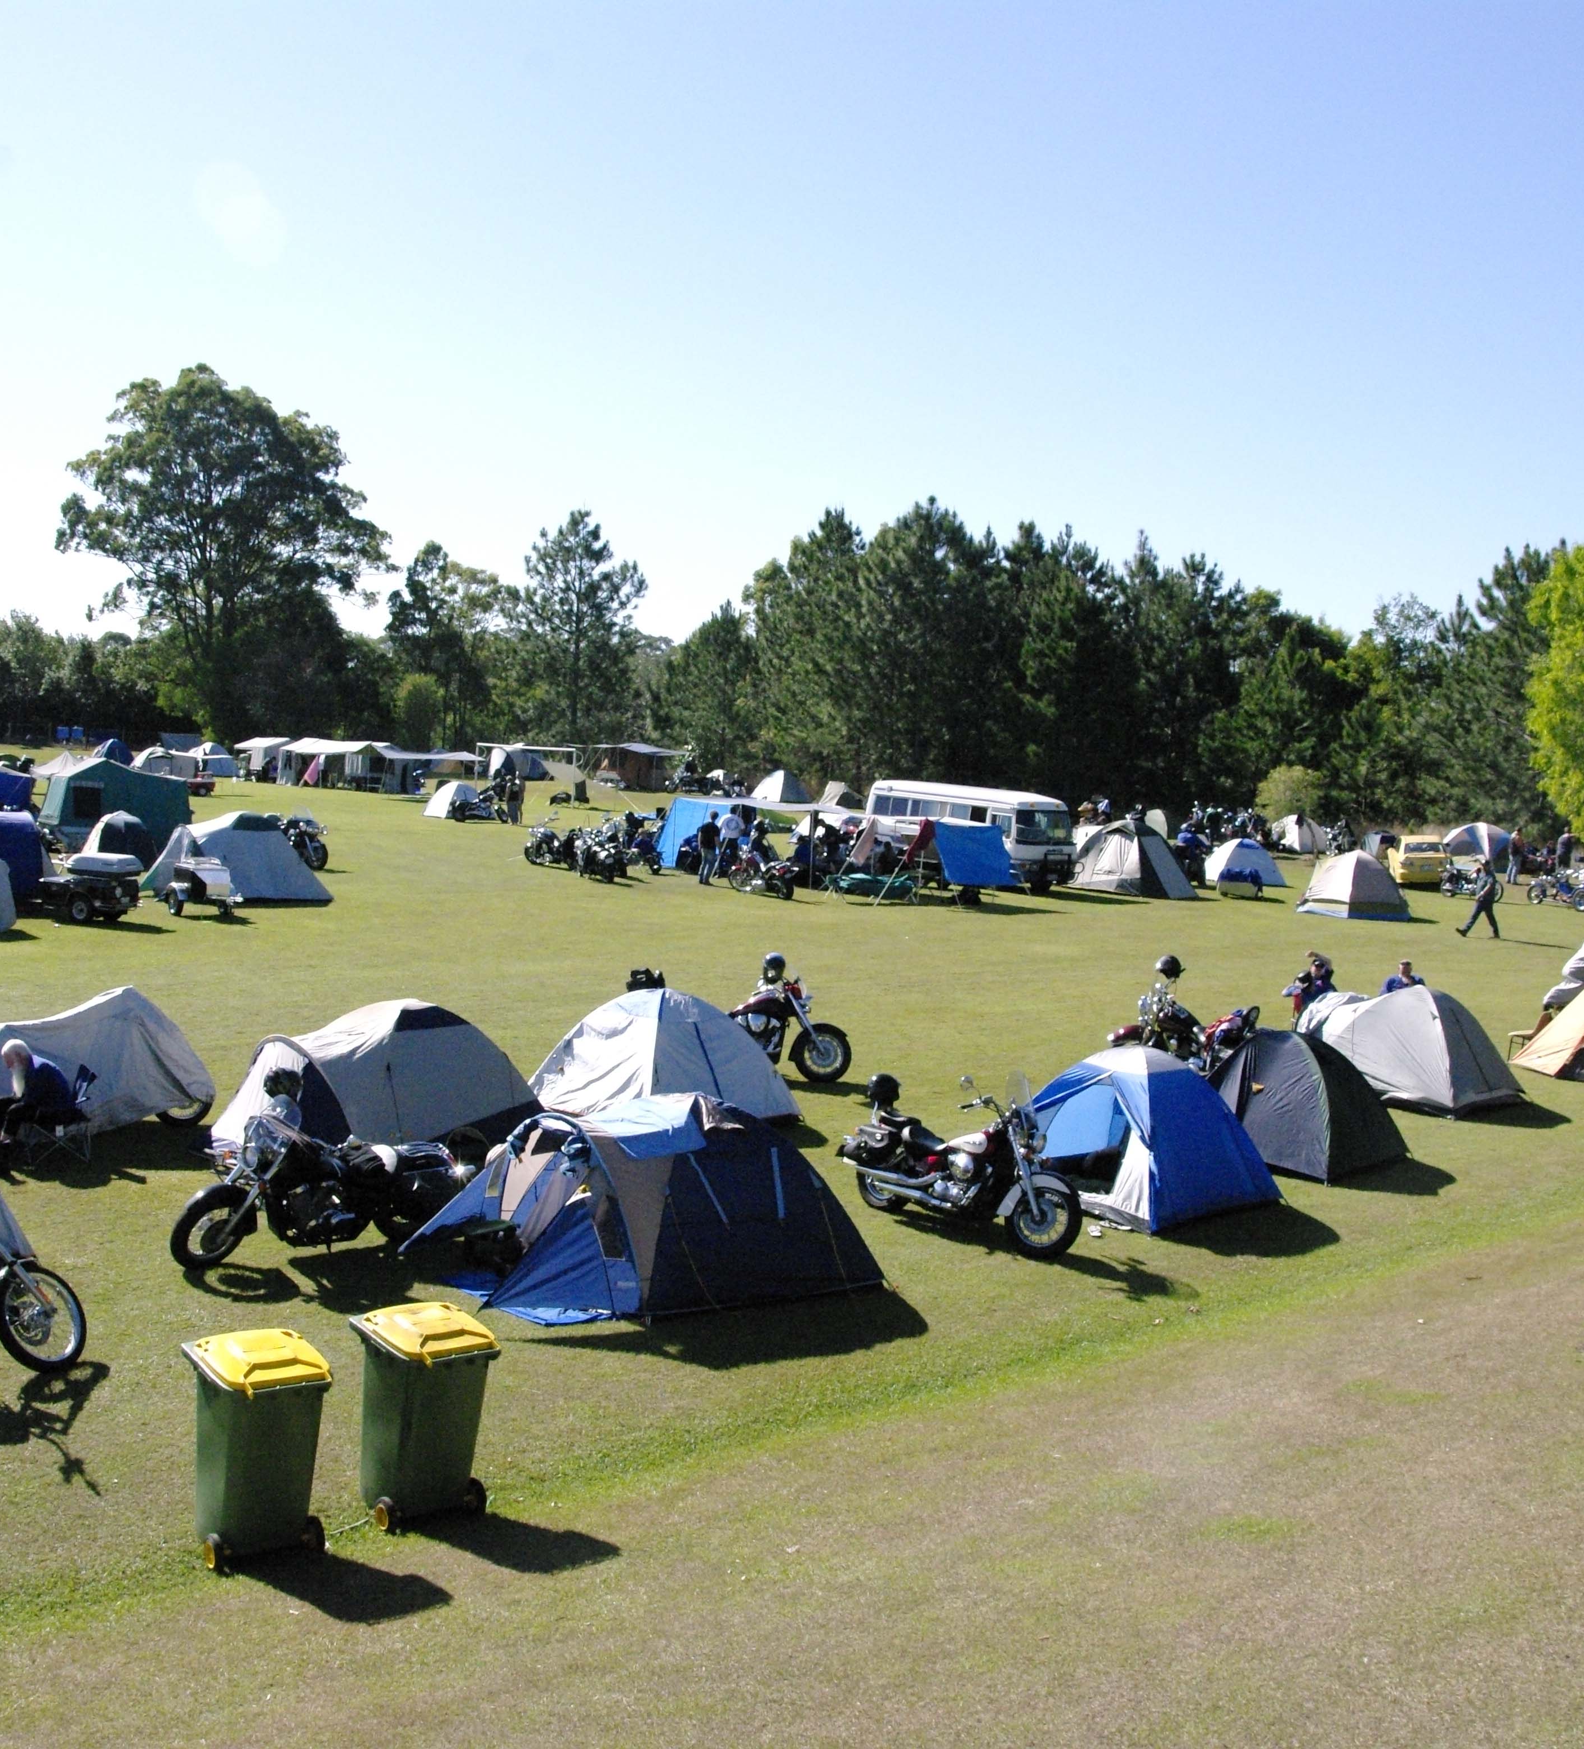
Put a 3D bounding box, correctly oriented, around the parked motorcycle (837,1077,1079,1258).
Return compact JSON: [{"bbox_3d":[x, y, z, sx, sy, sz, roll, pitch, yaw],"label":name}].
[{"bbox_3d":[1.442,2.345,16.540,2.420,1.400,0.900,7,6,42],"label":"parked motorcycle"}]

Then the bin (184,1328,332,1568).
[{"bbox_3d":[-2.879,3.053,10.594,0.580,1.070,0.730,0,5,-31],"label":"bin"}]

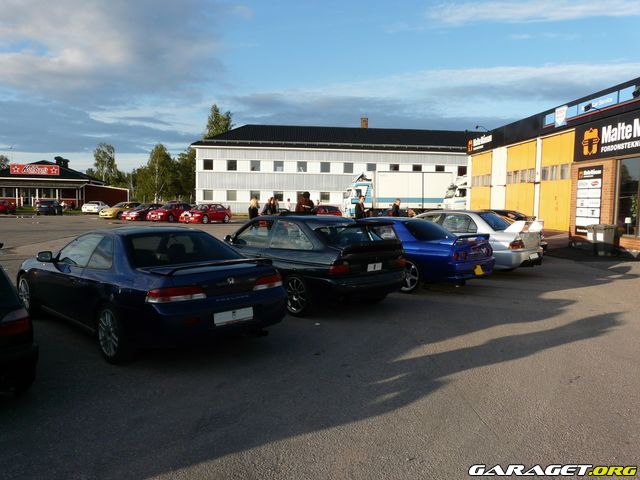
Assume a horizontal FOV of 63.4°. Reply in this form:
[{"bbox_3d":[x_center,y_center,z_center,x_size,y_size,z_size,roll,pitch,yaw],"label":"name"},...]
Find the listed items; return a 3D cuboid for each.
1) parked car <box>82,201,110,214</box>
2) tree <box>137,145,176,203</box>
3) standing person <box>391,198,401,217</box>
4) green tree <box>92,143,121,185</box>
[{"bbox_3d":[-22.095,-3.256,51.206,1.730,1.320,4.500,0,4,-11],"label":"parked car"},{"bbox_3d":[-22.700,-8.600,72.000,5.500,9.200,5.300,1,4,0],"label":"tree"},{"bbox_3d":[2.892,-0.678,20.003,0.360,1.800,0.500,-1,5,-20],"label":"standing person"},{"bbox_3d":[-30.743,-9.370,75.546,4.100,9.500,4.100,3,5,22],"label":"green tree"}]

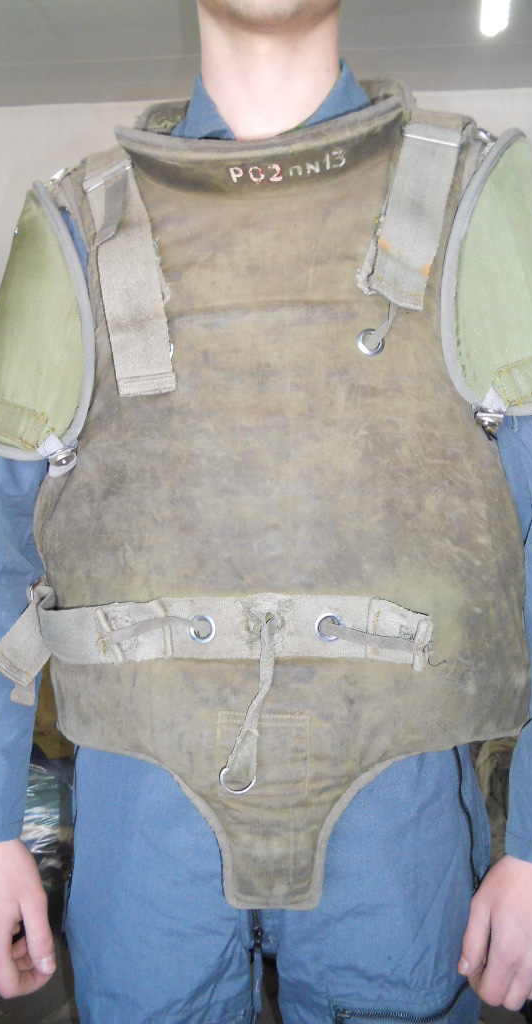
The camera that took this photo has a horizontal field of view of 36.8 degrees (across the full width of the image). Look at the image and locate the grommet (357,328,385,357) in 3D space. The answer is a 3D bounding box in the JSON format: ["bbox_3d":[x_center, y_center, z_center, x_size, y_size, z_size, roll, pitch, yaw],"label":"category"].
[{"bbox_3d":[0.081,-0.131,0.615,0.021,0.021,0.004,0,0,0],"label":"grommet"}]

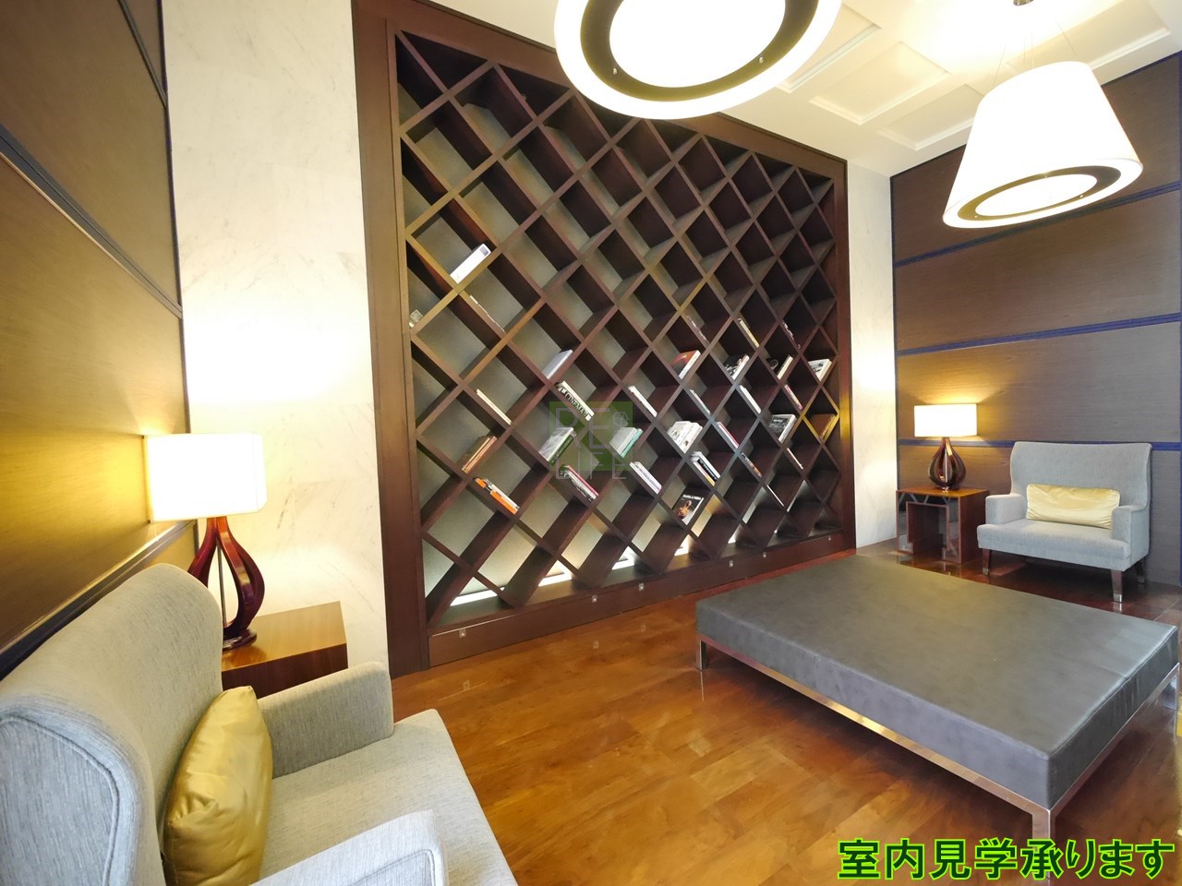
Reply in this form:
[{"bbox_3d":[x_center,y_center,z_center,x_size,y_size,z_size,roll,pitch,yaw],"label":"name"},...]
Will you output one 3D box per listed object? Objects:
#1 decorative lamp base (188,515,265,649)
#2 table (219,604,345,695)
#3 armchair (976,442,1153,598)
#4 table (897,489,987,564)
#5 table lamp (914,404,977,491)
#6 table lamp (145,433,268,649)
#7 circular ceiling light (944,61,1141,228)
[{"bbox_3d":[-1.376,0.512,1.785,0.271,0.496,0.271,-4,3,-29],"label":"decorative lamp base"},{"bbox_3d":[-1.247,1.036,1.873,0.524,0.570,0.513,-4,3,-29],"label":"table"},{"bbox_3d":[3.504,0.527,3.562,0.724,1.012,0.787,-4,3,-29],"label":"armchair"},{"bbox_3d":[3.238,0.726,4.407,0.527,0.570,0.513,-4,3,-29],"label":"table"},{"bbox_3d":[3.261,0.045,4.406,0.299,0.788,0.352,-4,3,-29],"label":"table lamp"},{"bbox_3d":[-1.384,0.364,1.778,0.285,0.792,0.340,-4,3,-29],"label":"table lamp"},{"bbox_3d":[2.548,-1.730,2.767,0.858,0.611,0.858,-3,2,0],"label":"circular ceiling light"}]

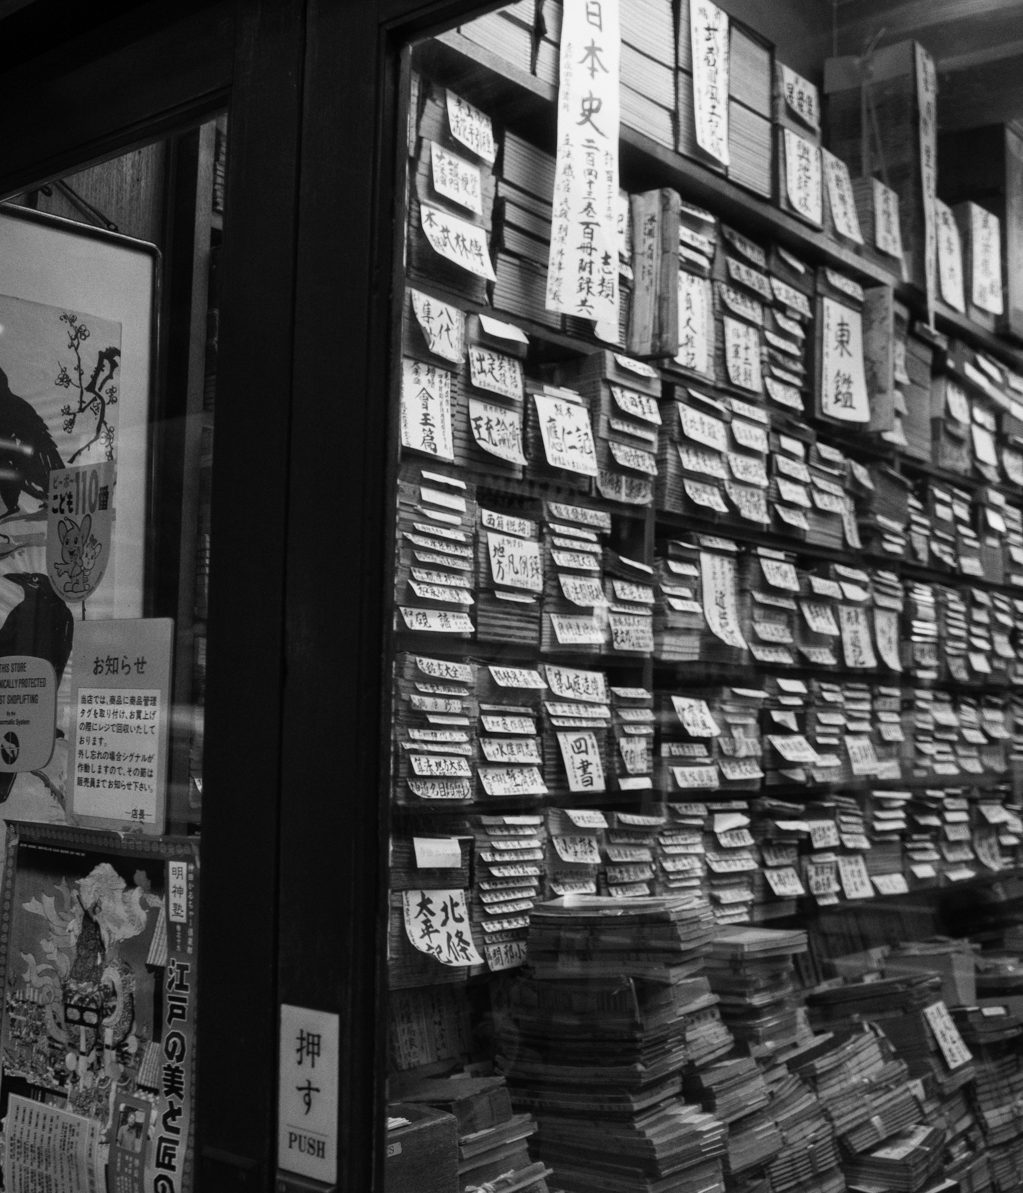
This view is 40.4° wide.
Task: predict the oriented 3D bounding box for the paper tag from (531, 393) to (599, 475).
[{"bbox_3d":[0.098,-0.277,2.410,0.010,0.130,0.143,-21,-18,38],"label":"paper tag"}]

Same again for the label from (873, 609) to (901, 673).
[{"bbox_3d":[0.901,0.105,3.311,0.018,0.143,0.108,-12,-12,40],"label":"label"}]

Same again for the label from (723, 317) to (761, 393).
[{"bbox_3d":[0.482,-0.498,2.881,0.012,0.142,0.127,-10,-12,40],"label":"label"}]

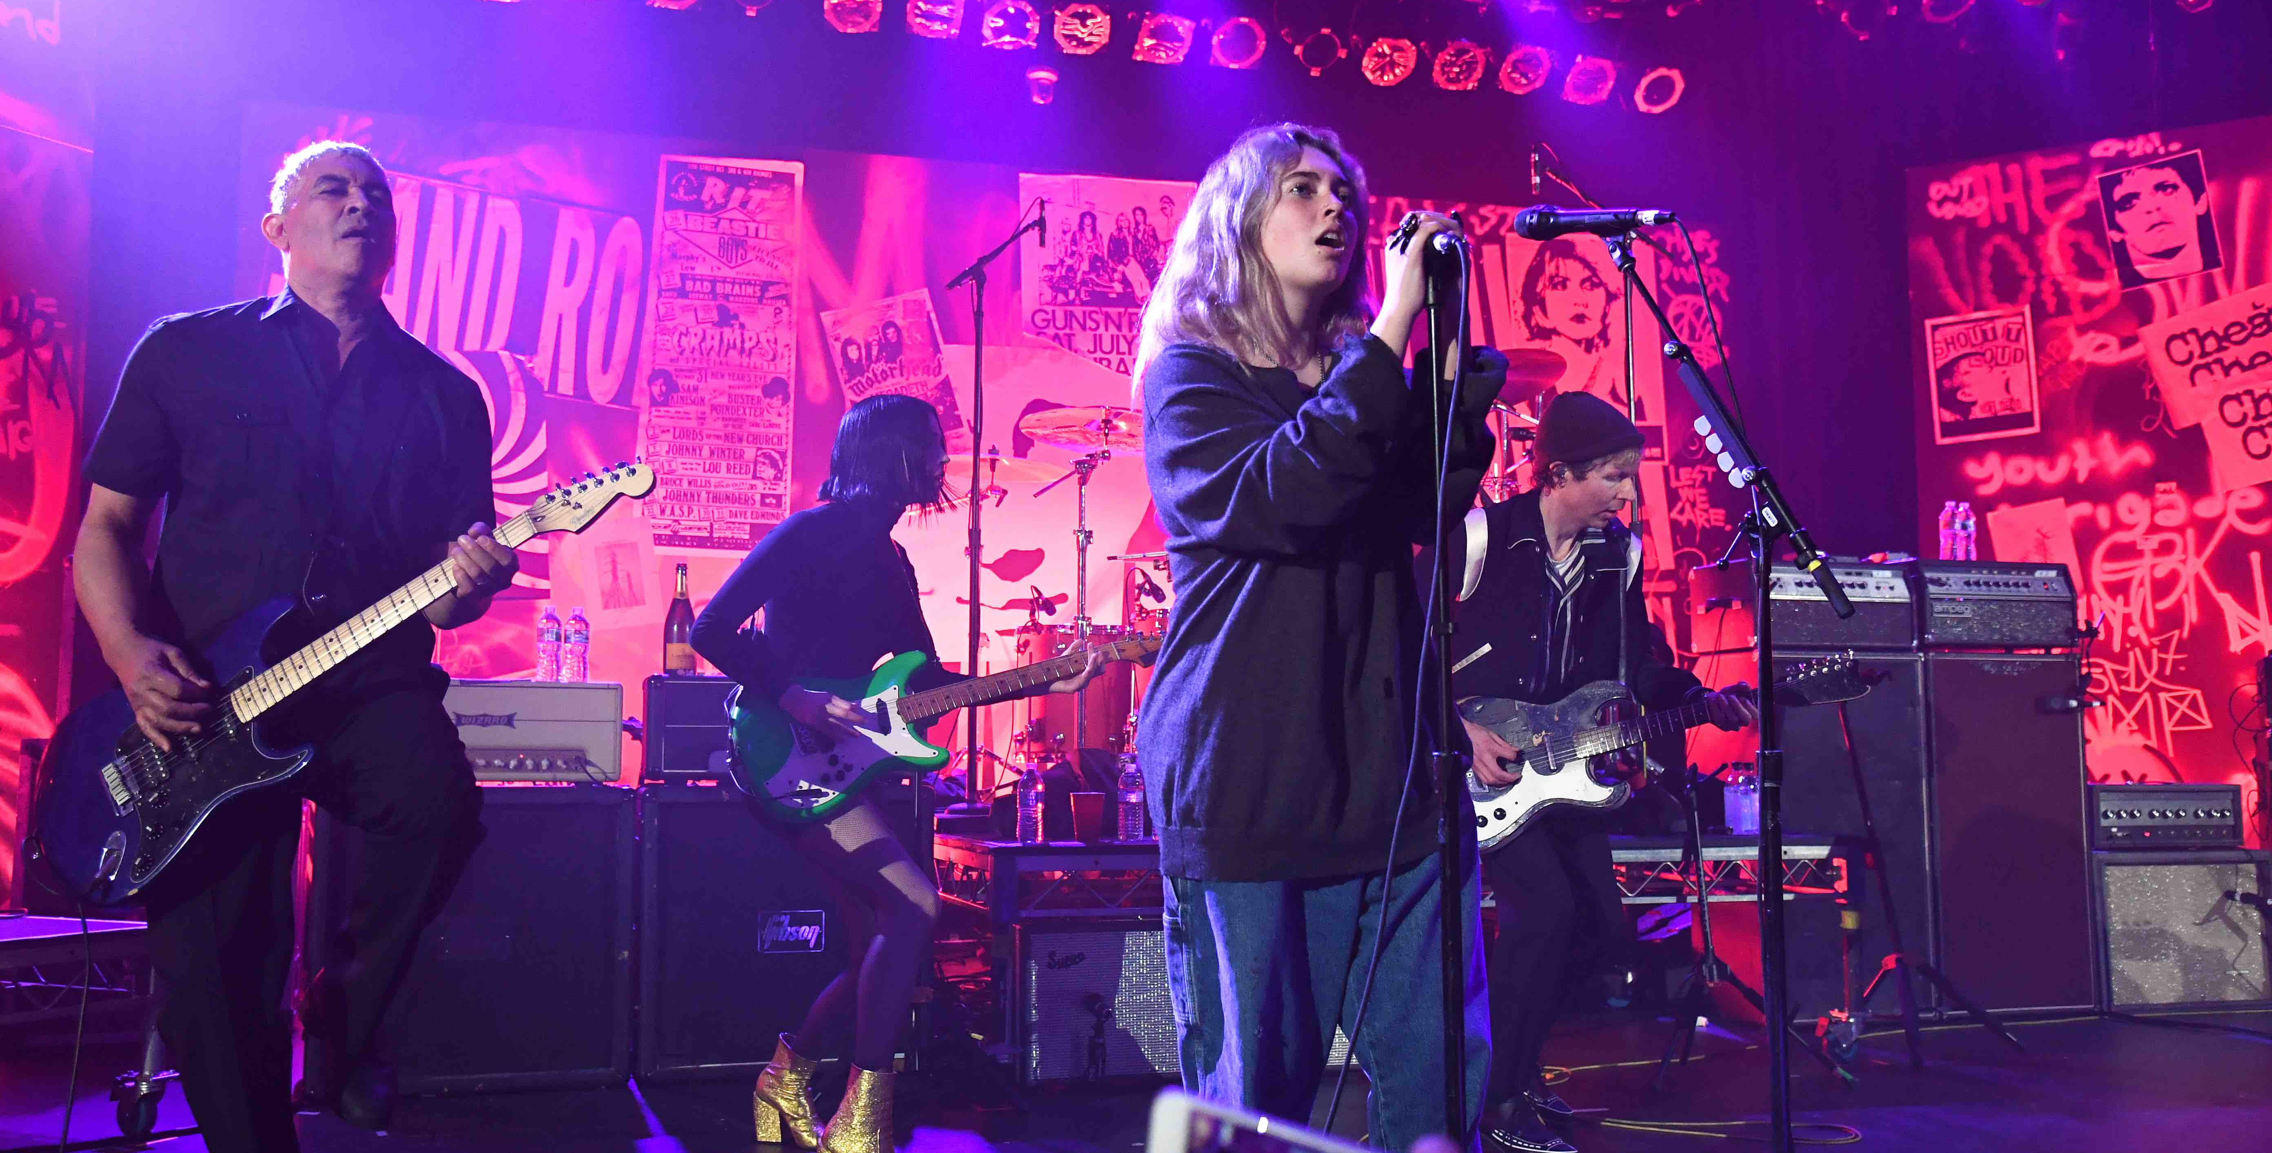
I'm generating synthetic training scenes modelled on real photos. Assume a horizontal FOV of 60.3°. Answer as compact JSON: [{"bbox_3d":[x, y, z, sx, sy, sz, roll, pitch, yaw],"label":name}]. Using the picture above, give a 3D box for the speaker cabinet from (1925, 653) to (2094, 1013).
[{"bbox_3d":[2.949,0.896,6.894,0.660,1.220,0.406,1,-6,-17],"label":"speaker cabinet"}]

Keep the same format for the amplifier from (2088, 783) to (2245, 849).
[{"bbox_3d":[3.562,0.850,6.944,0.600,0.225,0.280,1,-6,-14],"label":"amplifier"}]

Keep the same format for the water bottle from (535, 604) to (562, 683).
[{"bbox_3d":[-1.583,0.191,5.279,0.066,0.208,0.066,2,-6,-16],"label":"water bottle"}]

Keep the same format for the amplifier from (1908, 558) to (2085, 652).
[{"bbox_3d":[2.894,0.107,6.824,0.630,0.295,0.330,2,-6,-18],"label":"amplifier"}]

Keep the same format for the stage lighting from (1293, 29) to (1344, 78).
[{"bbox_3d":[0.802,-2.429,8.966,0.250,0.250,0.300,1,26,-7],"label":"stage lighting"}]

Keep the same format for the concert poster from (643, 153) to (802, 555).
[{"bbox_3d":[-1.809,-0.977,8.583,0.624,1.752,0.010,3,-6,-16],"label":"concert poster"}]

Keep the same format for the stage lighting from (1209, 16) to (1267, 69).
[{"bbox_3d":[0.430,-2.495,8.972,0.260,0.260,0.340,1,30,-16],"label":"stage lighting"}]

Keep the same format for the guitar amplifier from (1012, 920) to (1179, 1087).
[{"bbox_3d":[-0.044,1.125,5.299,0.560,0.418,0.260,1,-5,-14],"label":"guitar amplifier"}]

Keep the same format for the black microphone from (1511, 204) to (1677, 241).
[{"bbox_3d":[0.635,-0.492,2.720,0.215,0.050,0.050,-1,0,9],"label":"black microphone"}]

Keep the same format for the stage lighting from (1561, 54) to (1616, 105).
[{"bbox_3d":[2.189,-2.497,9.615,0.265,0.290,0.275,2,-49,-17],"label":"stage lighting"}]

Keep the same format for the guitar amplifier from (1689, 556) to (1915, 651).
[{"bbox_3d":[2.339,0.110,6.832,0.610,0.300,0.350,1,-6,-14],"label":"guitar amplifier"}]

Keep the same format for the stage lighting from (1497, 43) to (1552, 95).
[{"bbox_3d":[1.797,-2.495,9.352,0.260,0.260,0.340,1,36,-16],"label":"stage lighting"}]

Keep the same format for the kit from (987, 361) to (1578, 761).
[{"bbox_3d":[0.419,0.053,6.680,1.880,1.550,1.400,1,-5,-14],"label":"kit"}]

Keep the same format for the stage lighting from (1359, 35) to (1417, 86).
[{"bbox_3d":[1.171,-2.509,9.333,0.265,0.290,0.275,2,-49,-17],"label":"stage lighting"}]

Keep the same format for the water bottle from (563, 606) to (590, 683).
[{"bbox_3d":[-1.524,0.189,5.340,0.066,0.212,0.066,1,-6,-17],"label":"water bottle"}]

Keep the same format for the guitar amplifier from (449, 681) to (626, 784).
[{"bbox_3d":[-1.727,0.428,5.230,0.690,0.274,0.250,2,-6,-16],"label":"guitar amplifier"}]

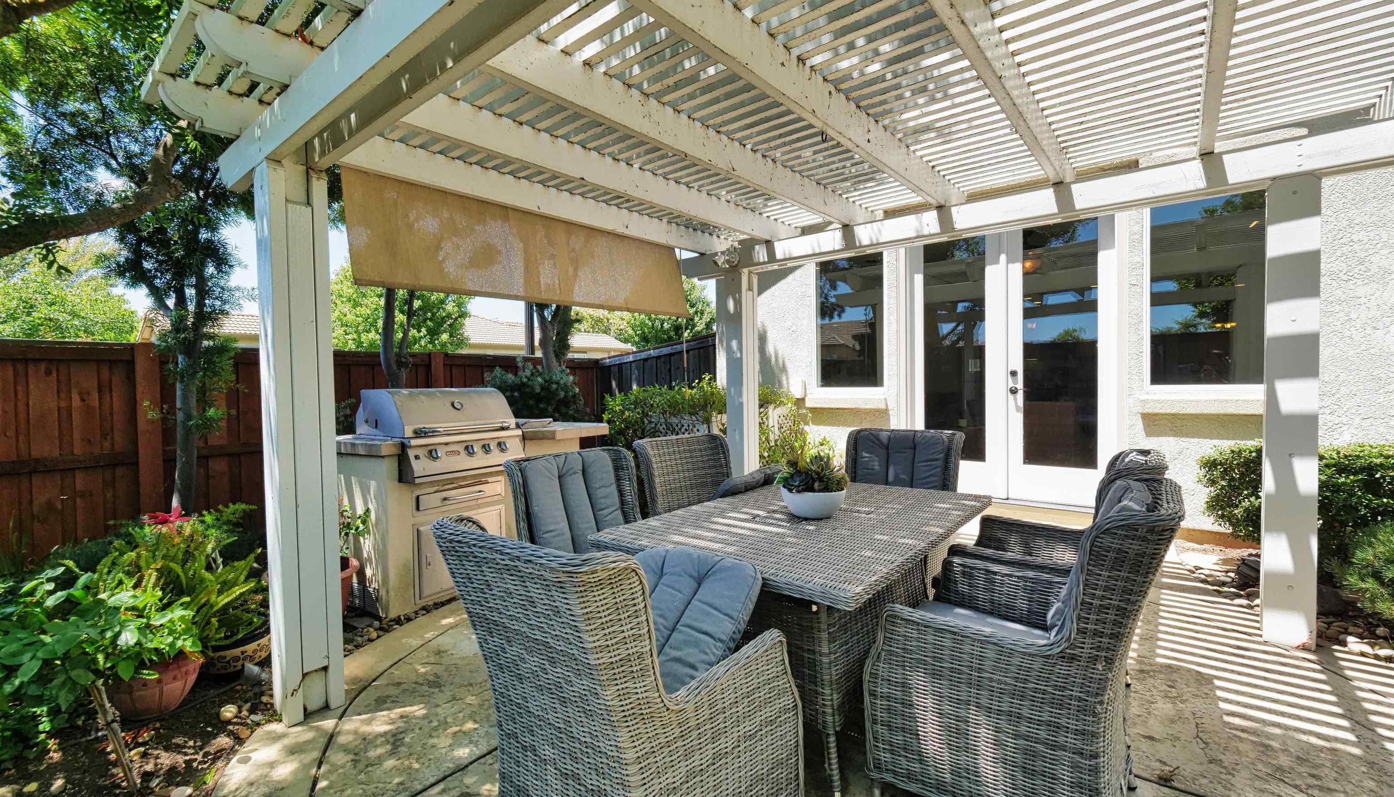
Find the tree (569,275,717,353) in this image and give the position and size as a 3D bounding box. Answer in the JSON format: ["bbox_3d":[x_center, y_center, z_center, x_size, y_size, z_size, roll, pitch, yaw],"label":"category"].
[{"bbox_3d":[-1.492,-1.250,15.000,4.200,5.200,4.200,-1,1,0],"label":"tree"}]

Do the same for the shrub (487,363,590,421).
[{"bbox_3d":[-1.729,0.445,6.209,1.120,1.580,1.100,-1,1,0],"label":"shrub"}]

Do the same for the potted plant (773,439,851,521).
[{"bbox_3d":[0.461,0.316,2.250,0.270,0.285,0.265,-1,1,0],"label":"potted plant"}]

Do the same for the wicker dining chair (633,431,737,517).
[{"bbox_3d":[0.122,0.698,2.871,0.618,0.953,0.741,-2,2,-41],"label":"wicker dining chair"}]

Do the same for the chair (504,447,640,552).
[{"bbox_3d":[-0.320,0.718,2.251,0.741,0.953,0.618,0,2,43],"label":"chair"}]

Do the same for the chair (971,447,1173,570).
[{"bbox_3d":[1.420,0.689,2.221,0.741,0.953,0.618,0,2,39],"label":"chair"}]

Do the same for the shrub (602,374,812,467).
[{"bbox_3d":[0.068,0.555,5.511,2.000,1.360,0.850,0,1,27],"label":"shrub"}]

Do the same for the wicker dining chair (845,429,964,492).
[{"bbox_3d":[1.022,0.681,2.941,0.618,0.953,0.741,0,1,33],"label":"wicker dining chair"}]

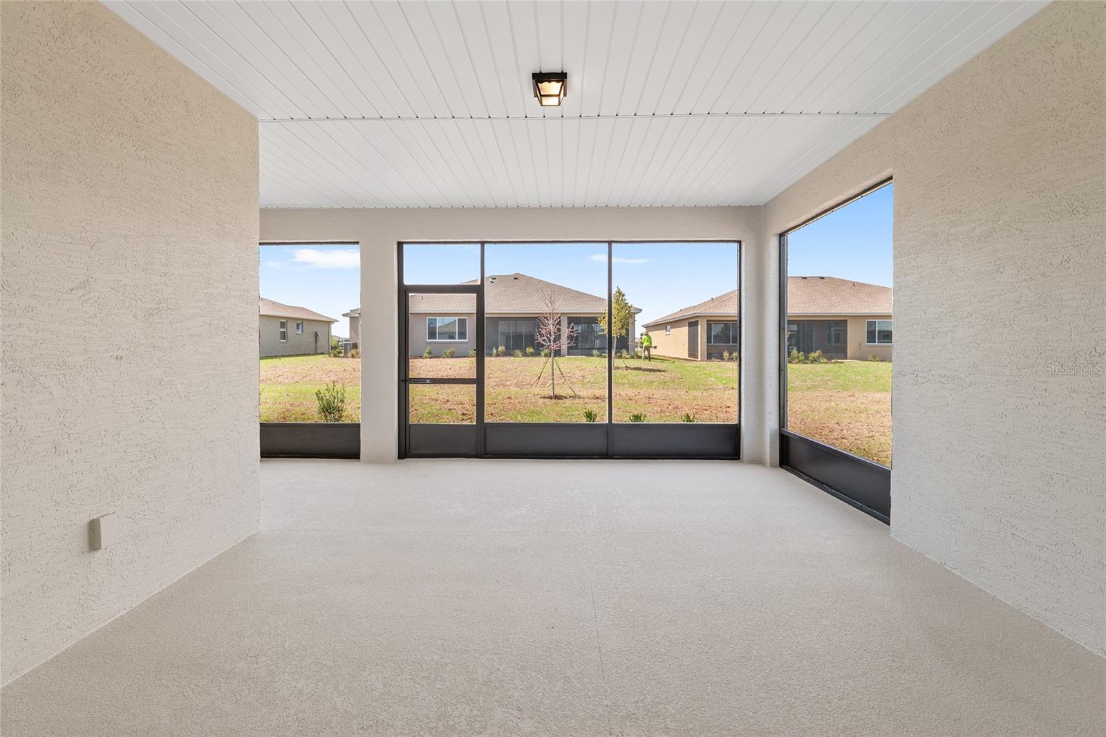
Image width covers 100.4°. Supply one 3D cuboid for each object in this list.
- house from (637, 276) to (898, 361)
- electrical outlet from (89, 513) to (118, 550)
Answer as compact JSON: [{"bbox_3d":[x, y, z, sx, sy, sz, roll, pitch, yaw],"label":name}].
[{"bbox_3d":[19.854,-4.159,37.600,21.800,6.600,17.600,0,2,0],"label":"house"},{"bbox_3d":[-2.066,0.750,2.116,0.050,0.135,0.077,0,2,1],"label":"electrical outlet"}]

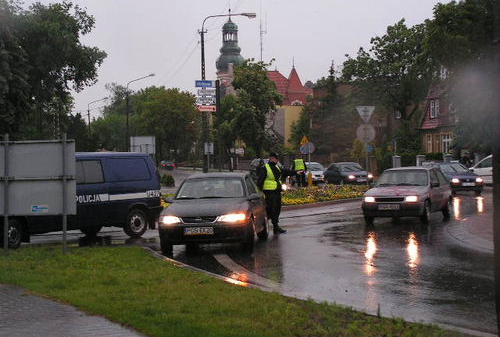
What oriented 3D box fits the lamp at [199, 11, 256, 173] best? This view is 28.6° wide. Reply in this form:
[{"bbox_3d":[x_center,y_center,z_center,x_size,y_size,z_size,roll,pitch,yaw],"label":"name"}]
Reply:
[{"bbox_3d":[-1.310,-4.000,57.000,3.400,10.100,0.450,-1,1,0],"label":"lamp"}]

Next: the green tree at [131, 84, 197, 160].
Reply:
[{"bbox_3d":[-9.600,-4.600,110.000,7.800,9.500,7.500,-1,1,0],"label":"green tree"}]

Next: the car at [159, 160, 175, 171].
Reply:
[{"bbox_3d":[-10.200,-0.420,122.000,1.700,1.420,4.300,-1,1,-5],"label":"car"}]

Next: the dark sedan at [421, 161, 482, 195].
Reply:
[{"bbox_3d":[9.400,0.430,45.400,1.690,1.420,4.100,-1,1,-7],"label":"dark sedan"}]

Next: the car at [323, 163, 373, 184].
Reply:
[{"bbox_3d":[5.750,0.330,56.700,1.700,1.420,4.350,-1,1,-15],"label":"car"}]

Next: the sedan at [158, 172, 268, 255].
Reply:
[{"bbox_3d":[-0.610,0.810,19.750,1.710,1.420,4.470,-1,1,7],"label":"sedan"}]

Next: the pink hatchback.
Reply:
[{"bbox_3d":[4.150,0.690,25.600,1.560,1.380,3.680,0,1,25],"label":"pink hatchback"}]

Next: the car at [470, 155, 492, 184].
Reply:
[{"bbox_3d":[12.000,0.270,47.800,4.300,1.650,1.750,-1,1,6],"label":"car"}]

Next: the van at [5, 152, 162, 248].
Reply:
[{"bbox_3d":[-4.280,0.600,21.400,1.860,1.930,4.800,0,1,45],"label":"van"}]

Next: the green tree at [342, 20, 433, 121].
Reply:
[{"bbox_3d":[9.400,-4.700,67.000,6.500,10.800,6.500,-1,1,0],"label":"green tree"}]

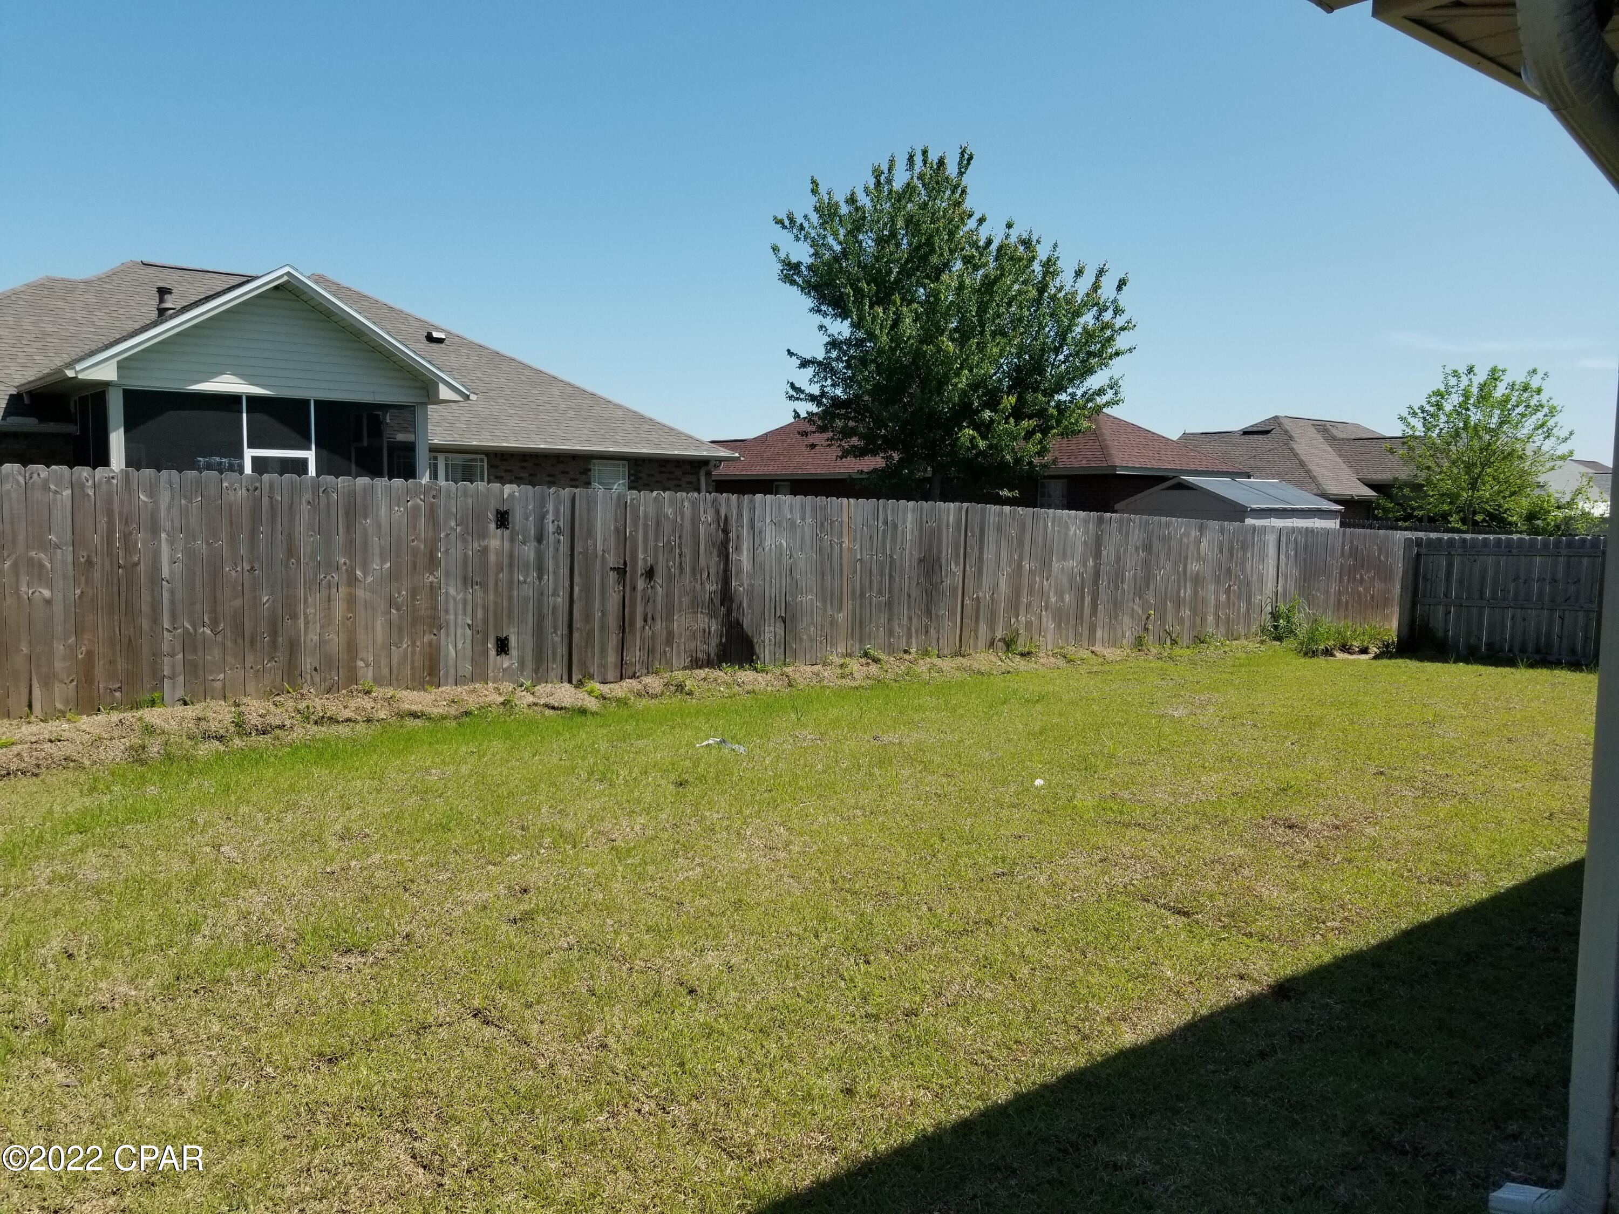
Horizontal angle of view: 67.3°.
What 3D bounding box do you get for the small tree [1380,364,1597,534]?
[{"bbox_3d":[14.711,-2.597,26.466,4.430,5.330,4.300,4,6,29],"label":"small tree"}]

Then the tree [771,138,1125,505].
[{"bbox_3d":[2.451,-3.794,20.322,5.980,7.900,5.800,1,5,7],"label":"tree"}]

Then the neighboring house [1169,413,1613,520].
[{"bbox_3d":[19.107,-4.237,45.583,15.000,5.300,13.000,-3,6,-37],"label":"neighboring house"}]

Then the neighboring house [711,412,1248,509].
[{"bbox_3d":[5.274,-3.758,34.469,11.800,5.610,17.600,-3,6,-37],"label":"neighboring house"}]

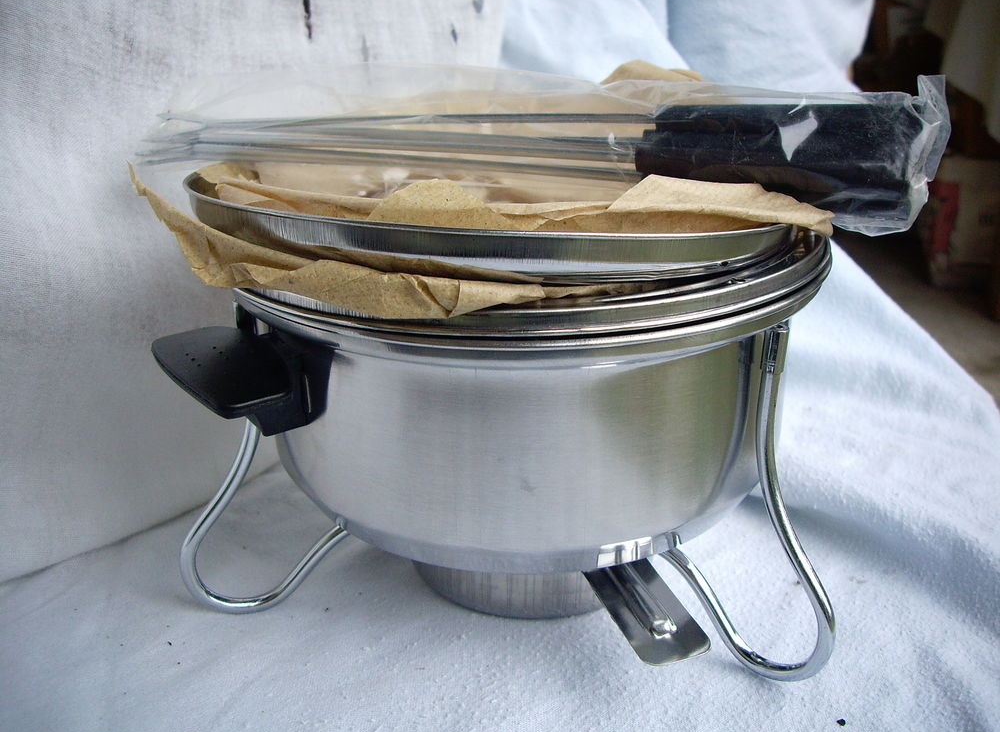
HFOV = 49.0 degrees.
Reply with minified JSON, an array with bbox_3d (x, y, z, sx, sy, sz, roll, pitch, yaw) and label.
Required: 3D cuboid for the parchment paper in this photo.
[{"bbox_3d":[-0.006,-0.059,0.351,0.208,0.042,0.157,2,24,-1],"label":"parchment paper"}]

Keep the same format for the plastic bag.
[{"bbox_3d":[0.017,-0.073,0.351,0.250,0.045,0.073,1,24,0],"label":"plastic bag"}]

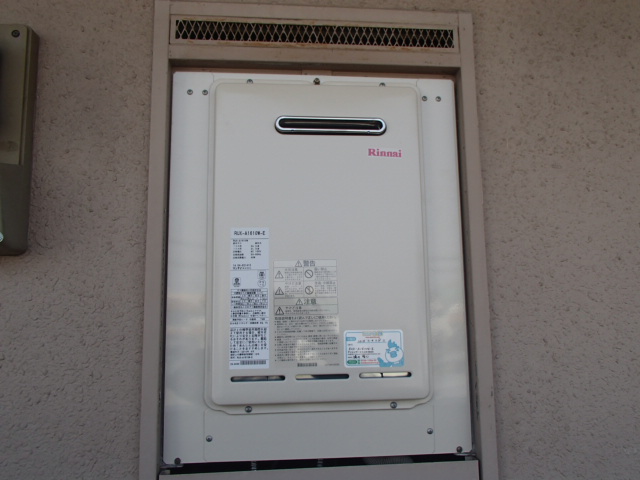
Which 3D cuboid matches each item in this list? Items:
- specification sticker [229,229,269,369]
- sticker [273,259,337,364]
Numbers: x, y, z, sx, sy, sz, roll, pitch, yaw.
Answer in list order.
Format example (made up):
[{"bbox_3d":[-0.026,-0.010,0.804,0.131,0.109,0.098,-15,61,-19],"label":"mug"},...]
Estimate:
[{"bbox_3d":[-0.105,0.086,0.779,0.058,0.210,0.004,0,-8,-5],"label":"specification sticker"},{"bbox_3d":[-0.020,0.110,0.783,0.098,0.158,0.004,0,-8,-5],"label":"sticker"}]

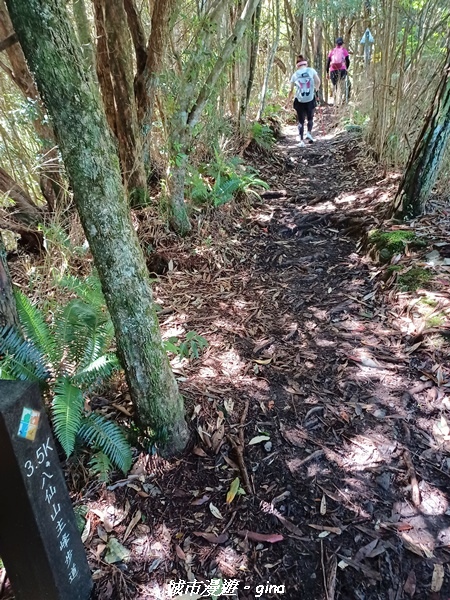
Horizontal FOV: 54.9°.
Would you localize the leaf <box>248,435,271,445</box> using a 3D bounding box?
[{"bbox_3d":[0.146,0.595,1.835,0.096,0.012,0.032,-8,29,-10],"label":"leaf"}]

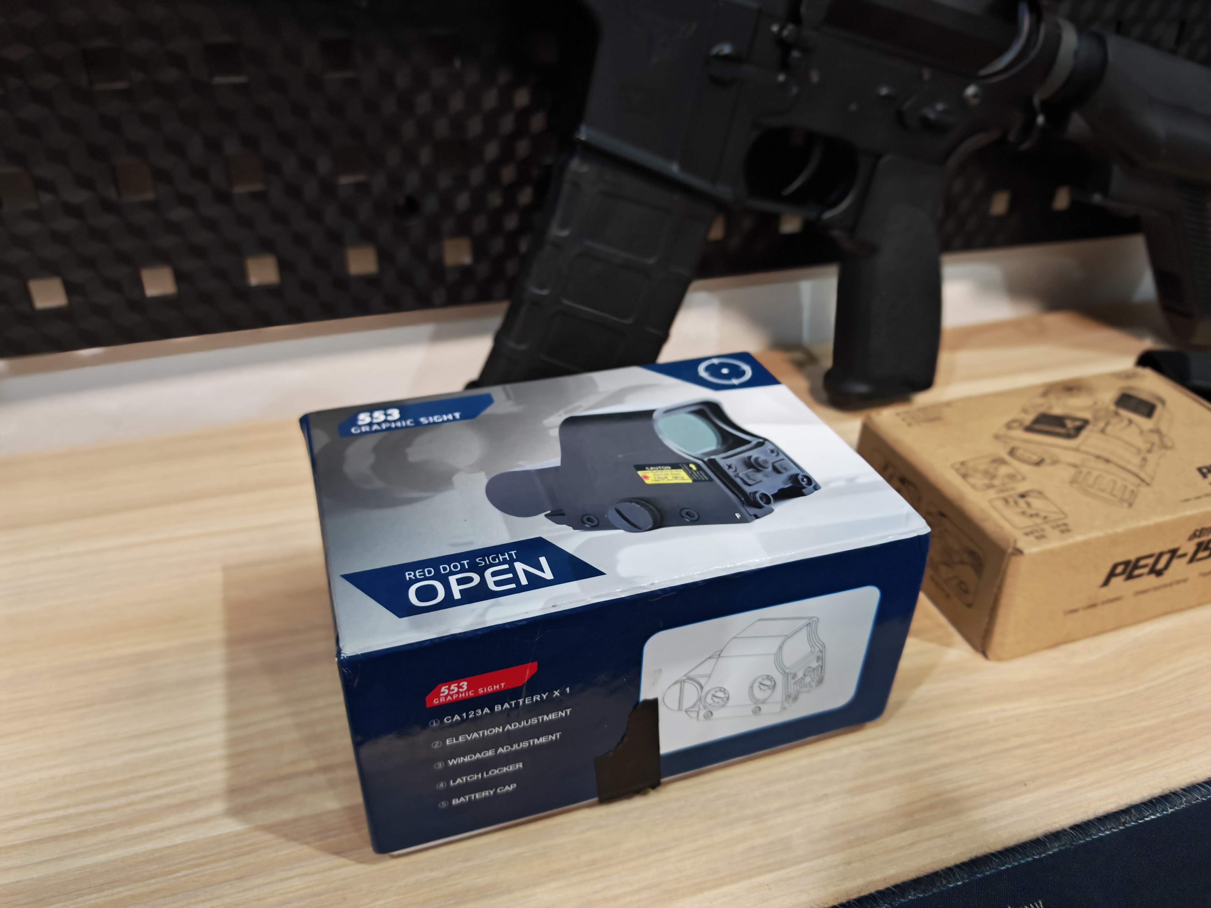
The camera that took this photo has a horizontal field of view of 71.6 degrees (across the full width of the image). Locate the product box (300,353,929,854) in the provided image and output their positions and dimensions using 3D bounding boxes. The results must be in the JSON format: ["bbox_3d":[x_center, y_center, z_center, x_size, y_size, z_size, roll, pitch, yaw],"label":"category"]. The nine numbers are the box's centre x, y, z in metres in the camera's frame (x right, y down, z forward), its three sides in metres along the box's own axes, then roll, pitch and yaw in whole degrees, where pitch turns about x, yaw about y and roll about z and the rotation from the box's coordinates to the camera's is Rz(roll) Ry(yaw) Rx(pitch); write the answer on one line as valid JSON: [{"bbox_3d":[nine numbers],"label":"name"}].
[{"bbox_3d":[-0.004,0.033,0.255,0.147,0.071,0.107,-9,34,-14],"label":"product box"}]

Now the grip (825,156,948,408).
[{"bbox_3d":[0.132,-0.082,0.396,0.051,0.113,0.033,-14,35,-11],"label":"grip"}]

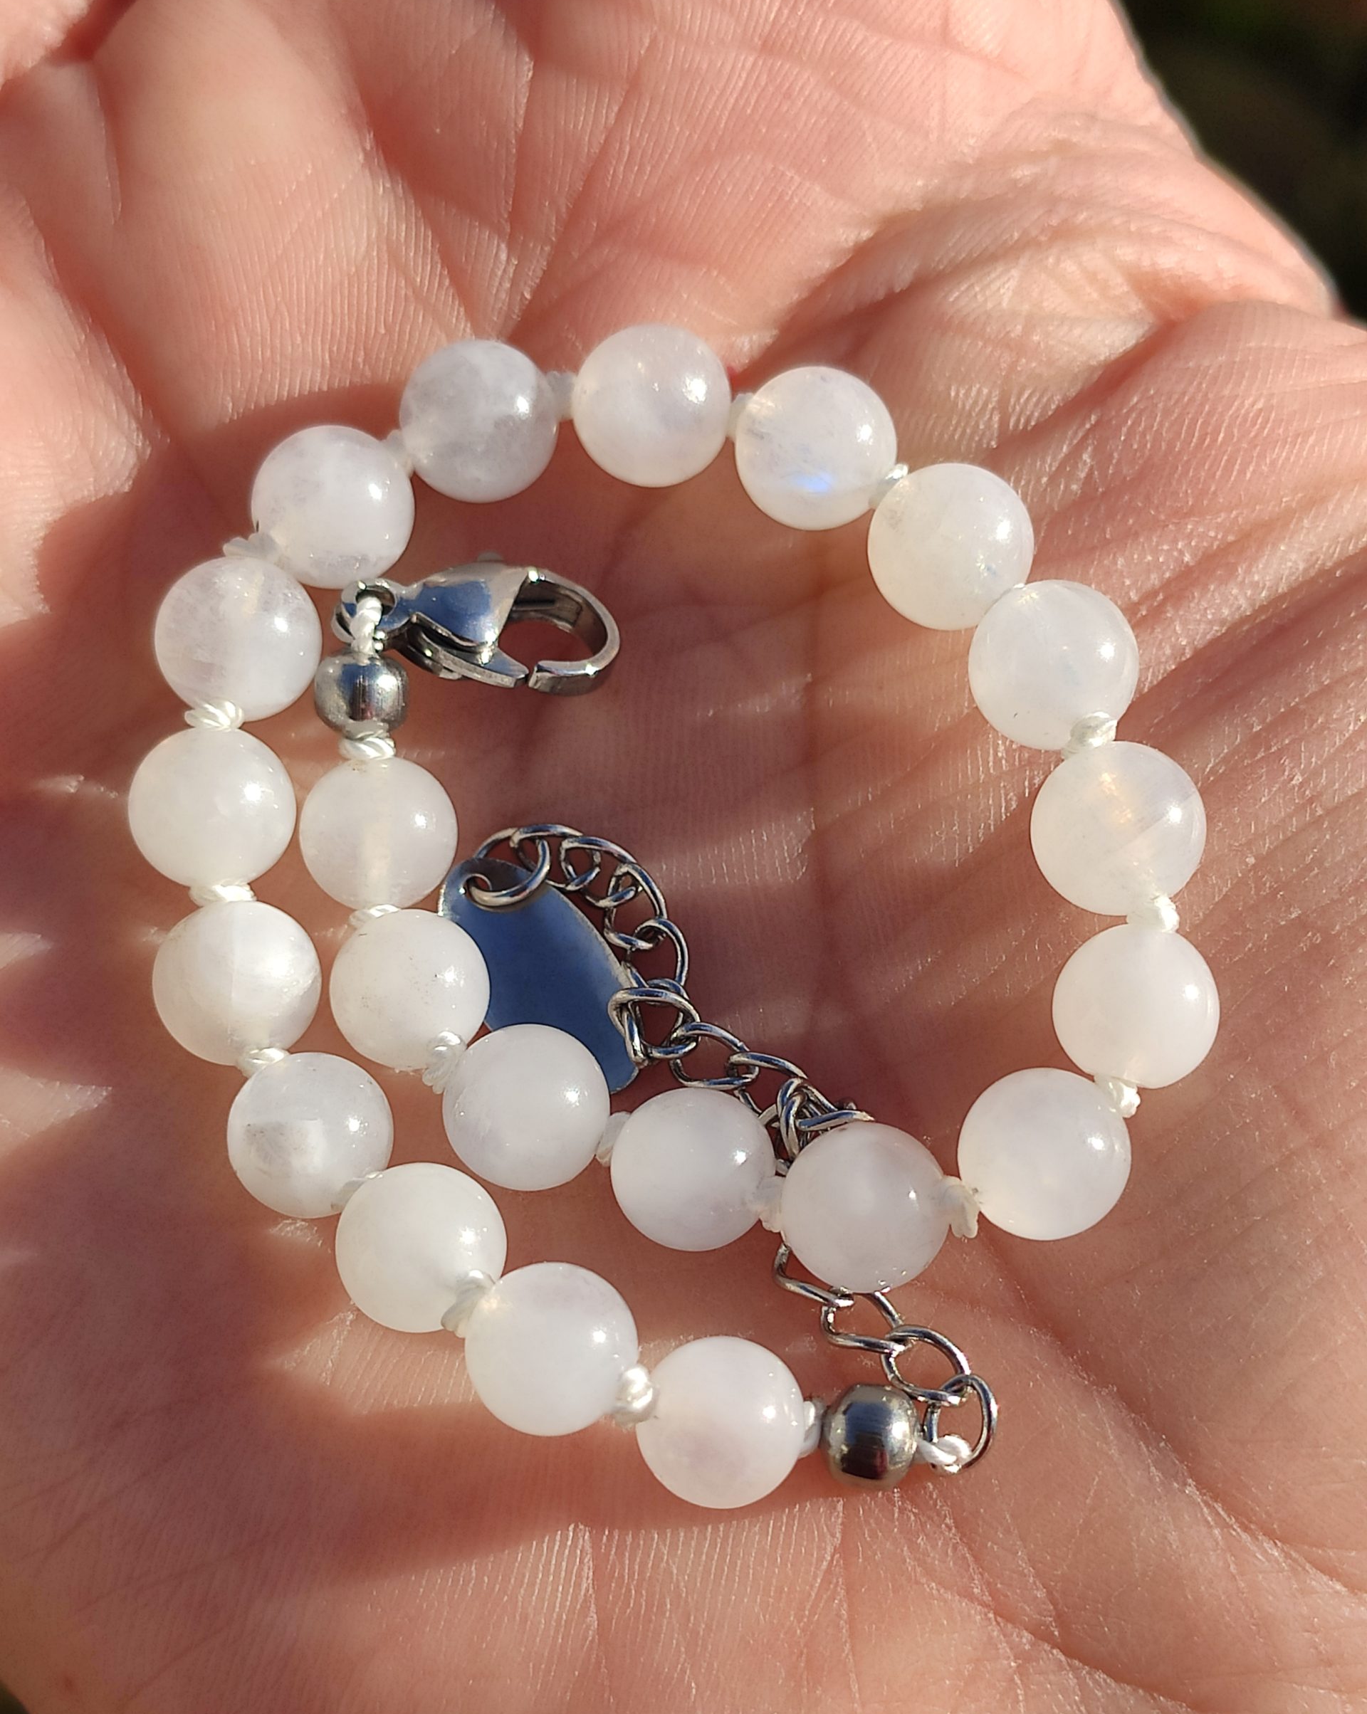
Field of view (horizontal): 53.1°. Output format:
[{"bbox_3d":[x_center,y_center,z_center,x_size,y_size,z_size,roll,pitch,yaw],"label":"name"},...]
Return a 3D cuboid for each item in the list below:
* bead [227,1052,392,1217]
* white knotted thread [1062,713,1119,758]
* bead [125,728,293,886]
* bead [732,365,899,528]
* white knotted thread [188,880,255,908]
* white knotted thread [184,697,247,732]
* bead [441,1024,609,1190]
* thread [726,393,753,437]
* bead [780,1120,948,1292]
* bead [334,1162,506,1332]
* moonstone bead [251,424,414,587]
[{"bbox_3d":[-0.018,0.013,0.065,0.008,0.008,0.008,0,65,0],"label":"bead"},{"bbox_3d":[0.019,-0.006,0.063,0.003,0.002,0.002,-25,90,-14],"label":"white knotted thread"},{"bbox_3d":[-0.023,-0.002,0.067,0.008,0.008,0.008,0,65,0],"label":"bead"},{"bbox_3d":[0.006,-0.019,0.065,0.008,0.008,0.008,0,73,0],"label":"bead"},{"bbox_3d":[-0.018,0.001,0.053,0.002,0.002,0.001,-9,70,-3],"label":"white knotted thread"},{"bbox_3d":[-0.022,-0.007,0.065,0.003,0.003,0.002,7,87,2],"label":"white knotted thread"},{"bbox_3d":[-0.007,0.012,0.064,0.008,0.008,0.008,0,73,0],"label":"bead"},{"bbox_3d":[0.003,-0.021,0.065,0.001,0.002,0.002,16,73,3],"label":"thread"},{"bbox_3d":[0.007,0.013,0.051,0.006,0.006,0.006,0,70,0],"label":"bead"},{"bbox_3d":[-0.012,0.018,0.064,0.008,0.008,0.008,0,60,0],"label":"bead"},{"bbox_3d":[-0.014,-0.014,0.054,0.006,0.006,0.006,0,70,0],"label":"moonstone bead"}]

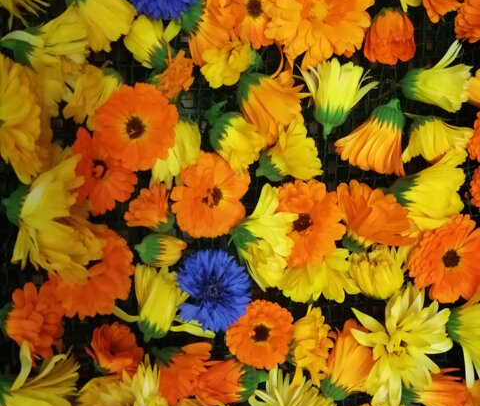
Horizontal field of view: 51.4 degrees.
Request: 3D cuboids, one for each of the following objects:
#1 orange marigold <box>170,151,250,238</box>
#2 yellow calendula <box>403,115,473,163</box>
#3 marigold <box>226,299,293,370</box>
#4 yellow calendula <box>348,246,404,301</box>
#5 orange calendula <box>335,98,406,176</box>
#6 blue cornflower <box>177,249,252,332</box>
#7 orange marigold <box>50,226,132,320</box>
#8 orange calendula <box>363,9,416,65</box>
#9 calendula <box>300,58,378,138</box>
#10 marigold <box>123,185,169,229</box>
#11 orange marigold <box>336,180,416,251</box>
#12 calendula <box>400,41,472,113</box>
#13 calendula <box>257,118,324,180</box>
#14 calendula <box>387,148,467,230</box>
[{"bbox_3d":[-0.018,-0.005,0.306,0.049,0.023,0.052,0,90,-3],"label":"orange marigold"},{"bbox_3d":[0.119,-0.039,0.305,0.039,0.029,0.029,-24,99,0],"label":"yellow calendula"},{"bbox_3d":[0.011,0.078,0.298,0.038,0.021,0.038,0,88,-1],"label":"marigold"},{"bbox_3d":[0.082,0.042,0.303,0.031,0.028,0.028,-7,126,0],"label":"yellow calendula"},{"bbox_3d":[0.077,-0.038,0.300,0.039,0.032,0.041,19,87,0],"label":"orange calendula"},{"bbox_3d":[-0.015,0.052,0.300,0.047,0.026,0.048,0,90,0],"label":"blue cornflower"},{"bbox_3d":[-0.092,0.041,0.306,0.056,0.026,0.056,0,93,-6],"label":"orange marigold"},{"bbox_3d":[0.095,-0.105,0.318,0.034,0.032,0.036,0,108,0],"label":"orange calendula"},{"bbox_3d":[0.058,-0.063,0.300,0.042,0.034,0.043,6,102,0],"label":"calendula"},{"bbox_3d":[-0.058,0.002,0.308,0.027,0.023,0.025,41,90,-18],"label":"marigold"},{"bbox_3d":[0.084,0.008,0.305,0.054,0.044,0.034,37,111,3],"label":"orange marigold"},{"bbox_3d":[0.115,-0.075,0.300,0.040,0.030,0.039,5,90,6],"label":"calendula"},{"bbox_3d":[0.031,-0.033,0.309,0.038,0.037,0.040,-25,86,-3],"label":"calendula"},{"bbox_3d":[0.114,-0.008,0.307,0.047,0.041,0.043,15,86,-9],"label":"calendula"}]

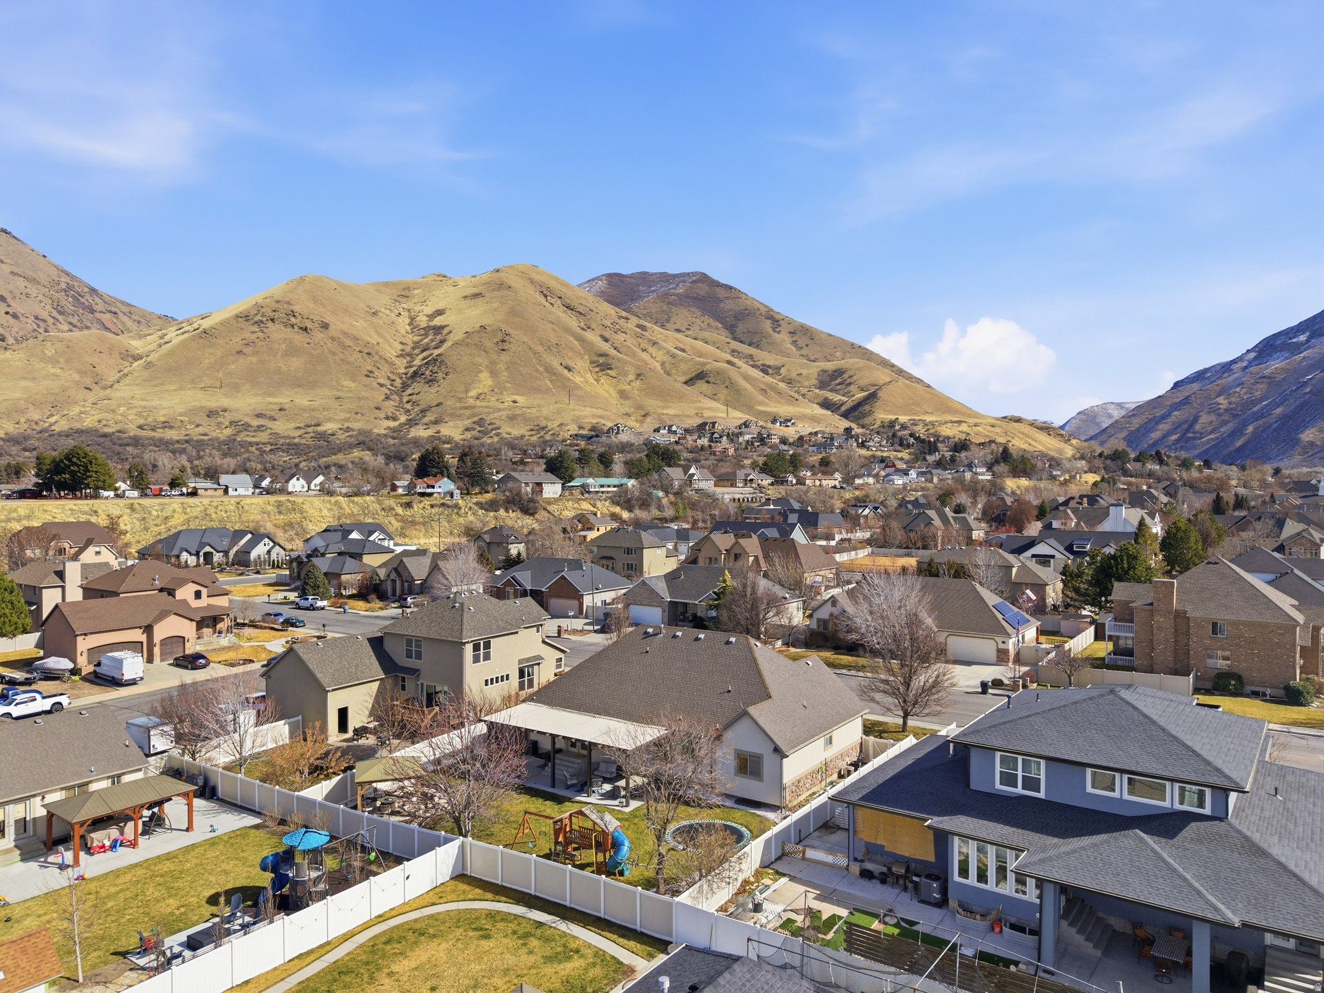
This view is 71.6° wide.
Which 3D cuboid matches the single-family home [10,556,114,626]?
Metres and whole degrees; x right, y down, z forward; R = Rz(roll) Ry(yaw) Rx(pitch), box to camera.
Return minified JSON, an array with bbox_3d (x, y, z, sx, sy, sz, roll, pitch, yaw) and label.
[{"bbox_3d":[-79.900,12.676,124.482,14.800,9.000,13.500,0,1,35],"label":"single-family home"}]

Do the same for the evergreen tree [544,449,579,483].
[{"bbox_3d":[-38.011,-10.526,346.000,13.000,15.500,13.000,0,1,0],"label":"evergreen tree"}]

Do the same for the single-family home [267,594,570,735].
[{"bbox_3d":[-19.666,12.708,76.738,14.300,9.700,22.200,0,1,33],"label":"single-family home"}]

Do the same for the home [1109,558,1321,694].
[{"bbox_3d":[55.000,11.874,91.400,19.500,11.800,16.000,0,1,25],"label":"home"}]

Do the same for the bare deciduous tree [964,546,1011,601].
[{"bbox_3d":[43.656,11.434,123.000,6.100,9.400,6.100,0,1,0],"label":"bare deciduous tree"}]

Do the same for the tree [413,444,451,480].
[{"bbox_3d":[-86.104,-11.079,345.000,13.800,17.500,13.800,0,1,0],"label":"tree"}]

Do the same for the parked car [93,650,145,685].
[{"bbox_3d":[-52.510,16.378,88.694,6.500,2.800,2.100,0,1,37],"label":"parked car"}]

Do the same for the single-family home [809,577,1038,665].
[{"bbox_3d":[28.619,12.525,98.378,21.500,7.400,12.000,0,1,35],"label":"single-family home"}]

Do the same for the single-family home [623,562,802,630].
[{"bbox_3d":[6.666,12.616,117.401,20.300,7.000,13.500,1,1,36],"label":"single-family home"}]

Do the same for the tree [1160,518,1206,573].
[{"bbox_3d":[91.339,8.844,161.000,7.400,10.430,7.400,0,1,30],"label":"tree"}]

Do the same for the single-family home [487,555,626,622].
[{"bbox_3d":[-14.128,12.046,127.948,17.900,6.900,11.700,0,1,35],"label":"single-family home"}]

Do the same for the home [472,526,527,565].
[{"bbox_3d":[-33.983,10.441,195.377,11.300,9.000,7.800,1,1,36],"label":"home"}]

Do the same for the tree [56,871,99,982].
[{"bbox_3d":[-24.107,17.633,37.800,1.750,4.800,1.750,0,1,0],"label":"tree"}]

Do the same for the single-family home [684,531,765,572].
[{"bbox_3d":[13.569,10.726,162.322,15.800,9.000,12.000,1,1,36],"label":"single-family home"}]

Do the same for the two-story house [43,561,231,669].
[{"bbox_3d":[-58.442,12.458,102.683,20.500,9.300,19.600,1,1,36],"label":"two-story house"}]

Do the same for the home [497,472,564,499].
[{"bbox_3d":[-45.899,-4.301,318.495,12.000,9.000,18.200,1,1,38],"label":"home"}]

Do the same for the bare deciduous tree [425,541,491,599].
[{"bbox_3d":[-27.746,11.056,125.000,8.900,9.860,8.900,0,1,-13],"label":"bare deciduous tree"}]

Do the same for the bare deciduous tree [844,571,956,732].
[{"bbox_3d":[17.801,11.480,68.172,8.300,11.900,8.200,0,1,0],"label":"bare deciduous tree"}]

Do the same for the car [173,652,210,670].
[{"bbox_3d":[-48.400,16.810,94.400,4.900,1.450,1.870,0,1,37],"label":"car"}]

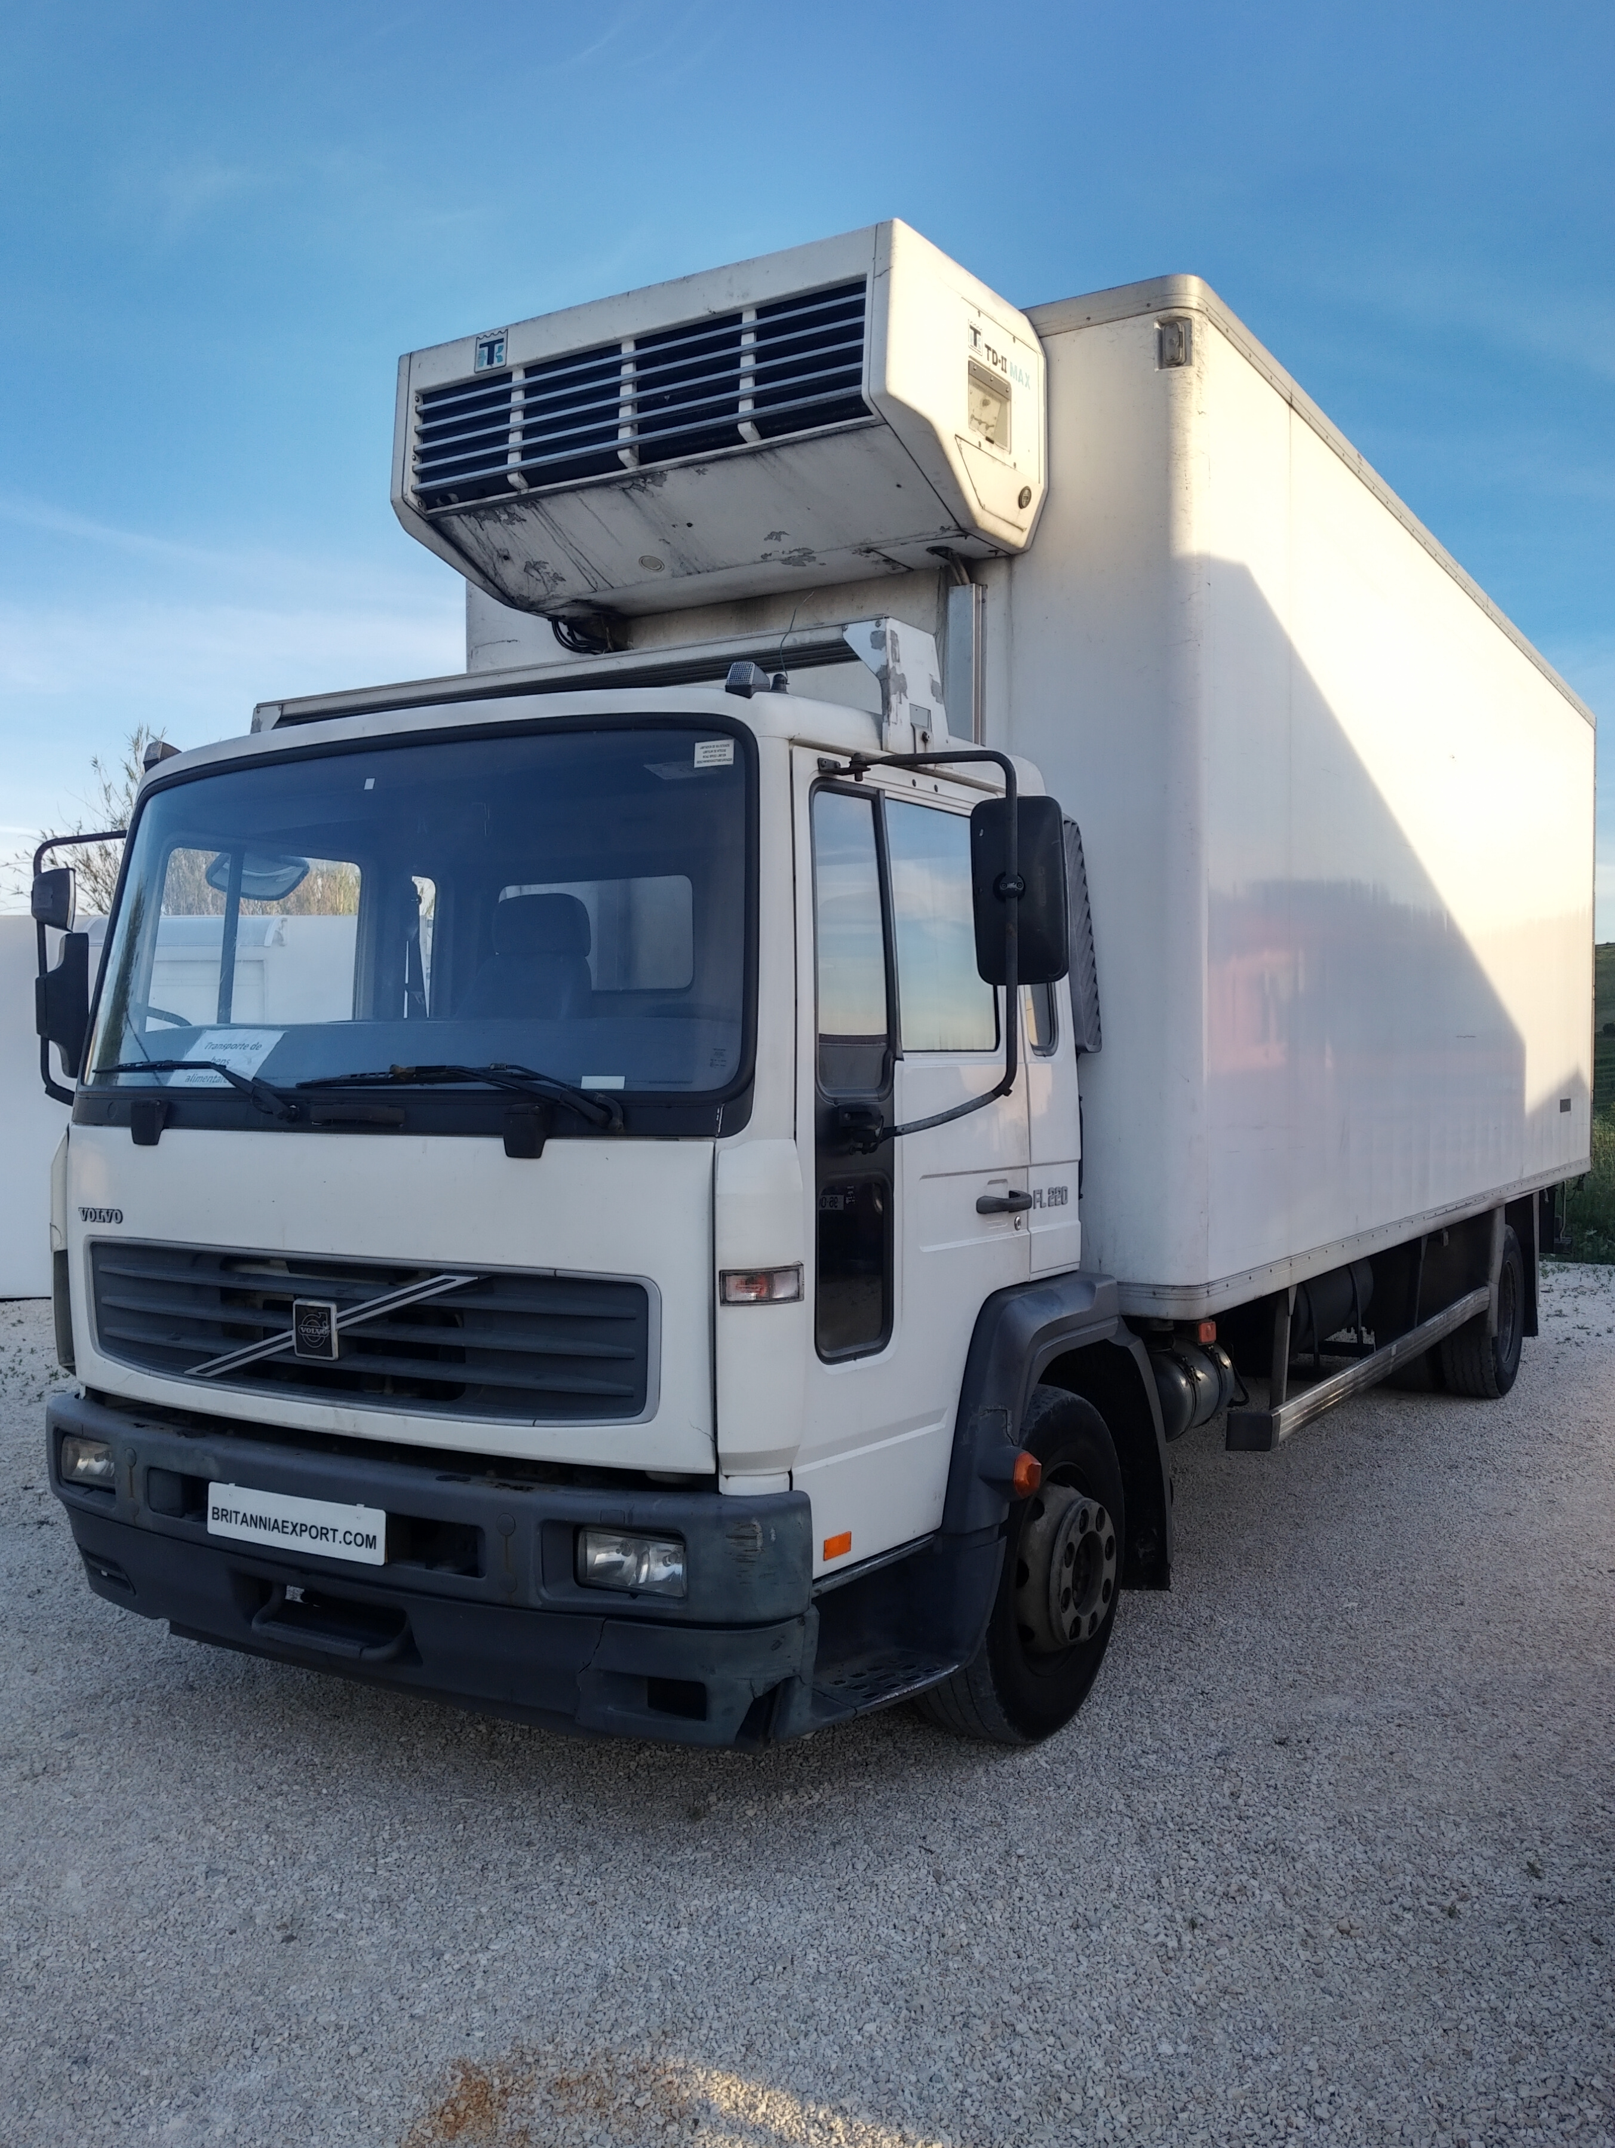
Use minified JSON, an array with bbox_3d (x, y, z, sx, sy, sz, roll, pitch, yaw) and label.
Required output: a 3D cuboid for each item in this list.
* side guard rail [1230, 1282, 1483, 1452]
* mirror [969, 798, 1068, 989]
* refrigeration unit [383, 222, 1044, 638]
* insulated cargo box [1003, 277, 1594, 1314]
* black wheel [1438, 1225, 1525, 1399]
[{"bbox_3d":[2.261,1.106,6.592,0.173,0.124,3.213,1,1,33],"label":"side guard rail"},{"bbox_3d":[0.393,-0.340,3.100,0.185,0.345,0.085,-1,1,14],"label":"mirror"},{"bbox_3d":[-0.251,-1.720,4.649,1.637,0.622,0.785,1,1,33],"label":"refrigeration unit"},{"bbox_3d":[1.817,-0.752,7.978,2.550,2.720,7.035,1,1,33],"label":"insulated cargo box"},{"bbox_3d":[3.346,1.170,8.399,0.275,0.851,0.851,1,1,33],"label":"black wheel"}]

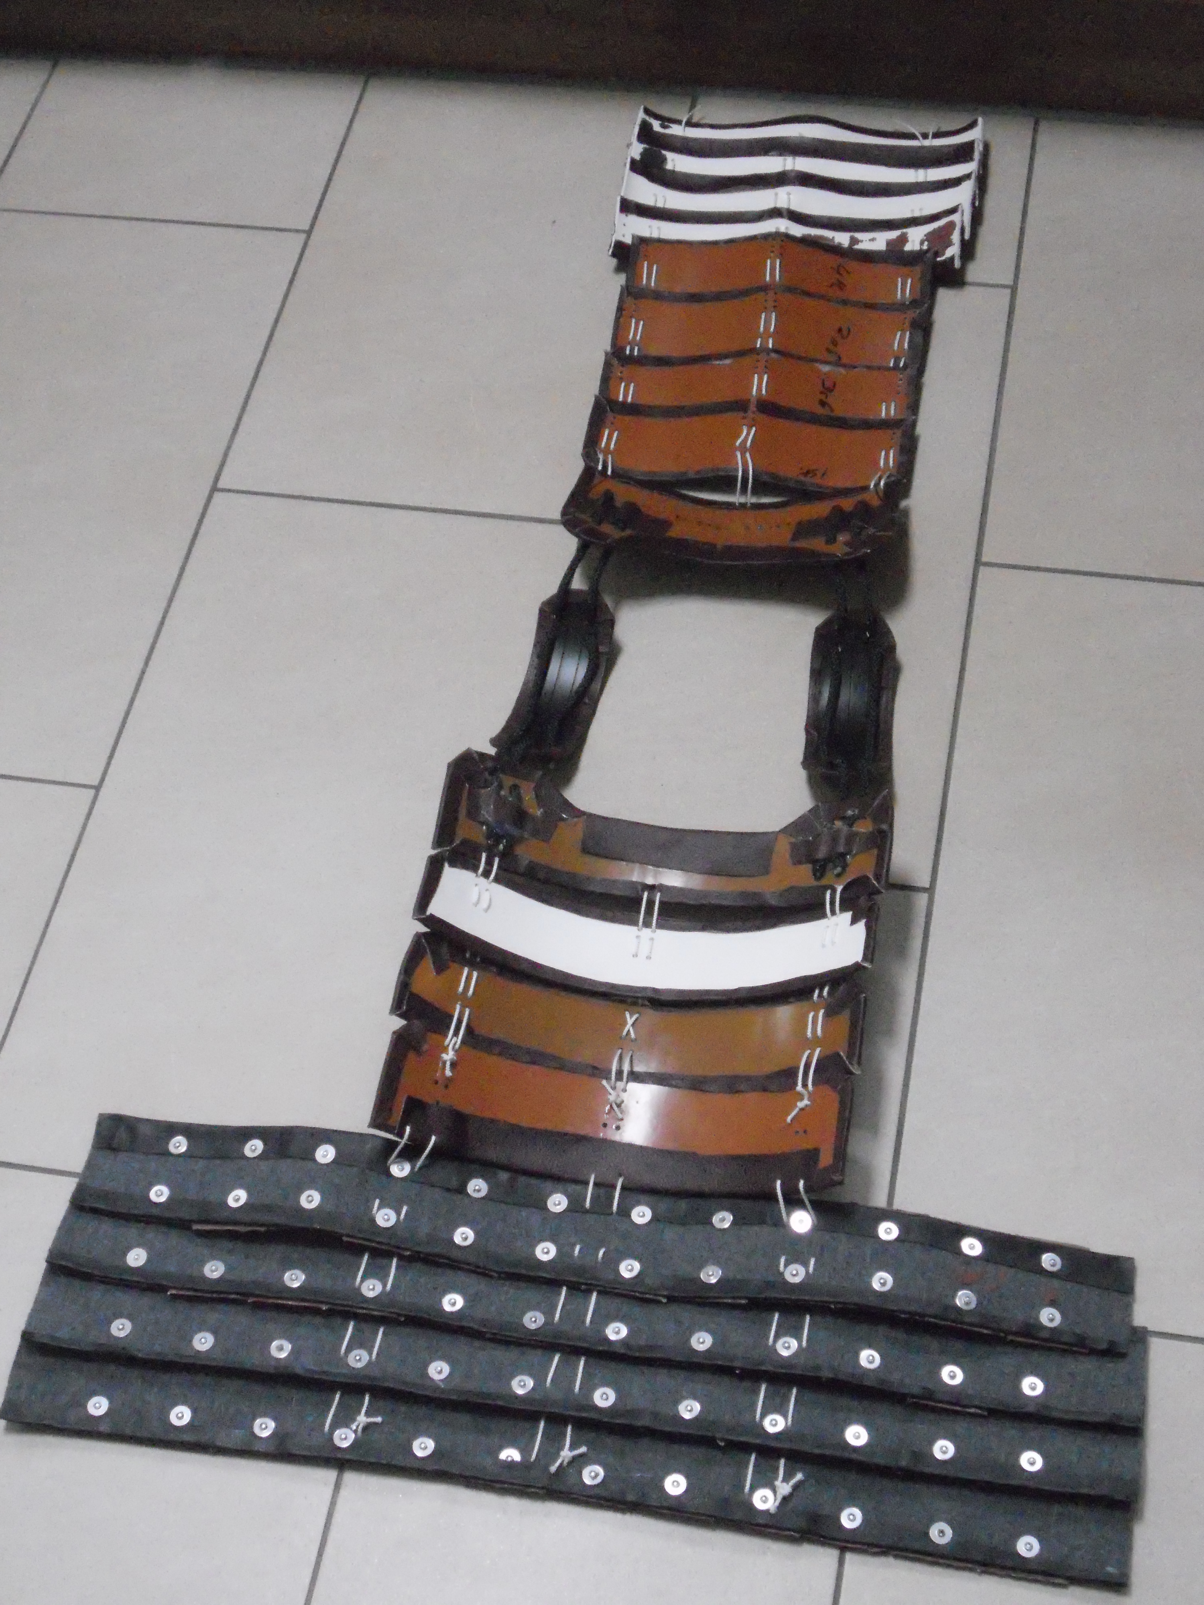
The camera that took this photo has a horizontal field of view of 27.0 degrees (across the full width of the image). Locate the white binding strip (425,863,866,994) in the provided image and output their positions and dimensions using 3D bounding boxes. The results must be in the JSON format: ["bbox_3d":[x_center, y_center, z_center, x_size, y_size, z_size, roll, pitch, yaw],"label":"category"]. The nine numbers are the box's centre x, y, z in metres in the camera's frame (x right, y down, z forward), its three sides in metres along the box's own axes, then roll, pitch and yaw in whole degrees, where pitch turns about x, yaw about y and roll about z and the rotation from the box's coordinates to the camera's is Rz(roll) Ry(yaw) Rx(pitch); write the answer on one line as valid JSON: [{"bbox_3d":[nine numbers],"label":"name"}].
[{"bbox_3d":[0.033,0.090,1.668,0.292,0.060,0.050,7,55,9],"label":"white binding strip"}]

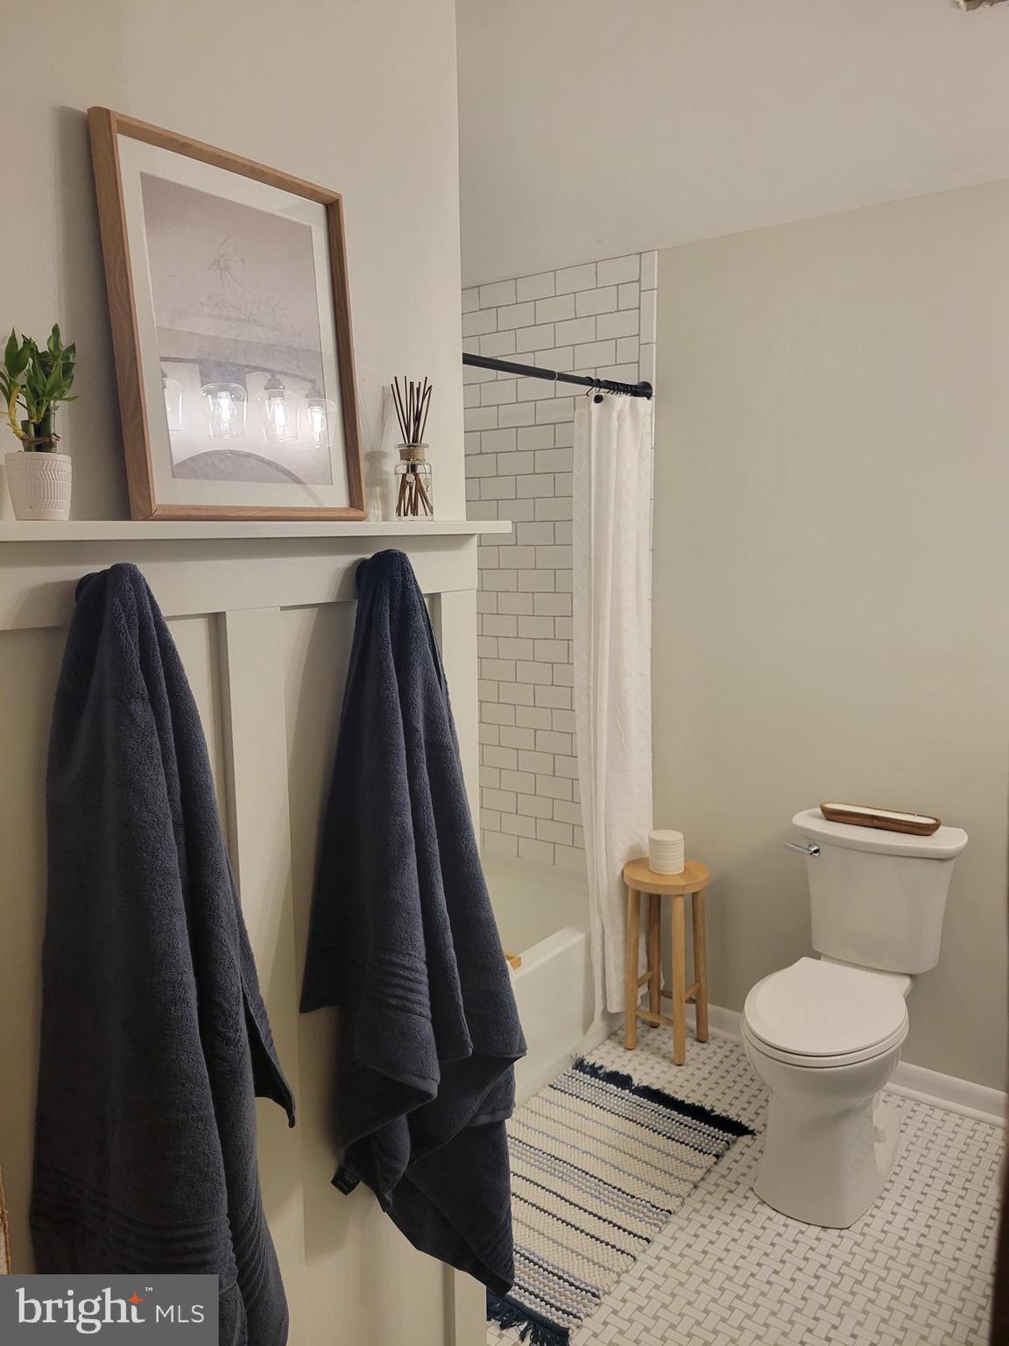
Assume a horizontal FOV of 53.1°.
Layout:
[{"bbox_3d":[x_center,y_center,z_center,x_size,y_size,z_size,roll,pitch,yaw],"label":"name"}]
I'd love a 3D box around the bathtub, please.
[{"bbox_3d":[-0.308,0.963,2.907,0.760,0.392,1.510,6,10,37],"label":"bathtub"}]

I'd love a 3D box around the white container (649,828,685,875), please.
[{"bbox_3d":[0.480,0.530,3.003,0.104,0.106,0.104,0,8,0],"label":"white container"}]

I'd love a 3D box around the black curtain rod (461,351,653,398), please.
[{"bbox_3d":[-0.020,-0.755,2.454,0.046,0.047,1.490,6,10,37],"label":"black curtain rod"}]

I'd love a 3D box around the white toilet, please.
[{"bbox_3d":[0.815,0.822,2.471,0.427,0.779,0.765,6,10,37],"label":"white toilet"}]

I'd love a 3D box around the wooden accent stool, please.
[{"bbox_3d":[0.485,0.859,3.035,0.252,0.554,0.252,0,8,0],"label":"wooden accent stool"}]

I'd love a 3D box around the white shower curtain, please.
[{"bbox_3d":[0.340,0.121,3.009,0.165,1.830,0.335,6,10,37],"label":"white shower curtain"}]

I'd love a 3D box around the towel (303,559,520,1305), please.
[{"bbox_3d":[-0.107,0.418,1.444,0.190,1.185,0.350,6,10,37],"label":"towel"}]

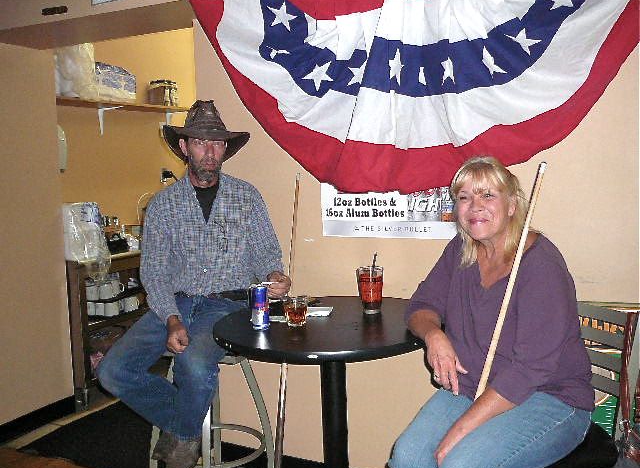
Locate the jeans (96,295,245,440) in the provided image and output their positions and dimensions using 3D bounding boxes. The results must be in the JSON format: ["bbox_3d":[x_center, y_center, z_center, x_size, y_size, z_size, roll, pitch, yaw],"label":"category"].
[{"bbox_3d":[-0.484,0.474,2.378,0.412,0.490,0.616,-2,5,7],"label":"jeans"}]

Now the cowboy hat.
[{"bbox_3d":[-0.419,-0.379,2.460,0.325,0.180,0.370,2,-2,-14],"label":"cowboy hat"}]

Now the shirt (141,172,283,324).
[{"bbox_3d":[-0.413,0.029,2.486,0.540,0.519,0.435,-2,5,3],"label":"shirt"}]

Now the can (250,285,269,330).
[{"bbox_3d":[-0.188,0.230,2.085,0.053,0.135,0.053,-3,5,-3],"label":"can"}]

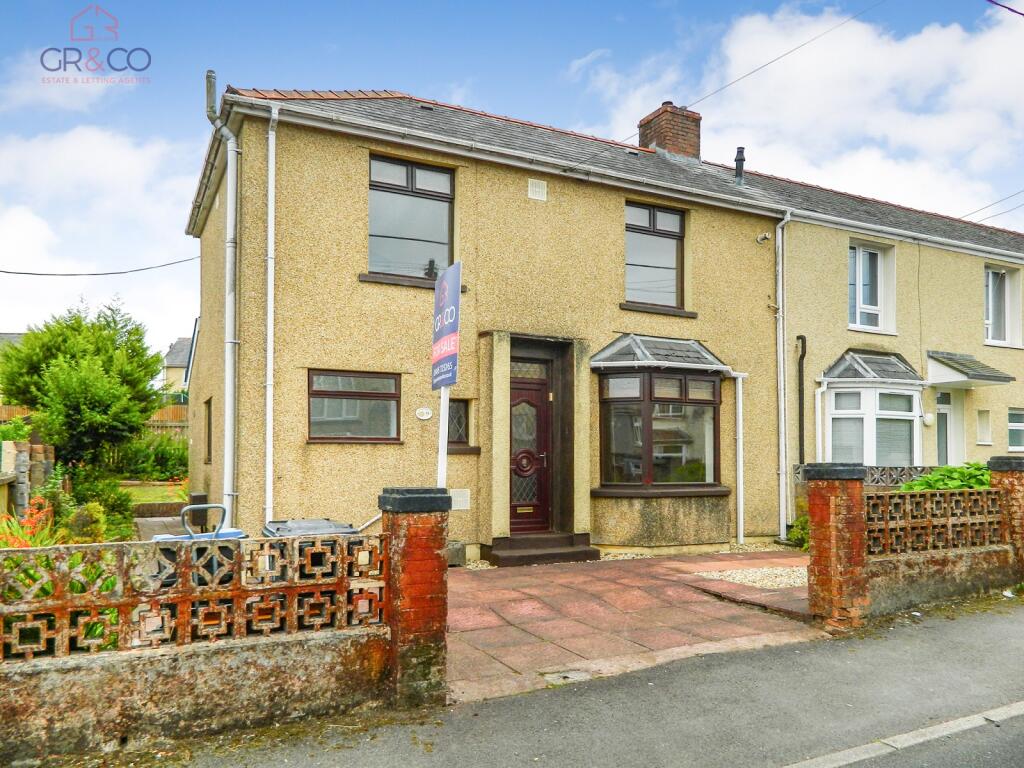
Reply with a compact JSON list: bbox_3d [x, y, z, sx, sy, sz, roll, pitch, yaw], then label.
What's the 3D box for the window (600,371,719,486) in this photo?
[{"bbox_3d":[2.277,0.653,10.552,2.130,1.555,0.520,2,-4,-27],"label":"window"}]

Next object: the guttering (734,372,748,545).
[{"bbox_3d":[3.558,1.145,11.505,0.091,2.662,0.091,3,-4,-27],"label":"guttering"}]

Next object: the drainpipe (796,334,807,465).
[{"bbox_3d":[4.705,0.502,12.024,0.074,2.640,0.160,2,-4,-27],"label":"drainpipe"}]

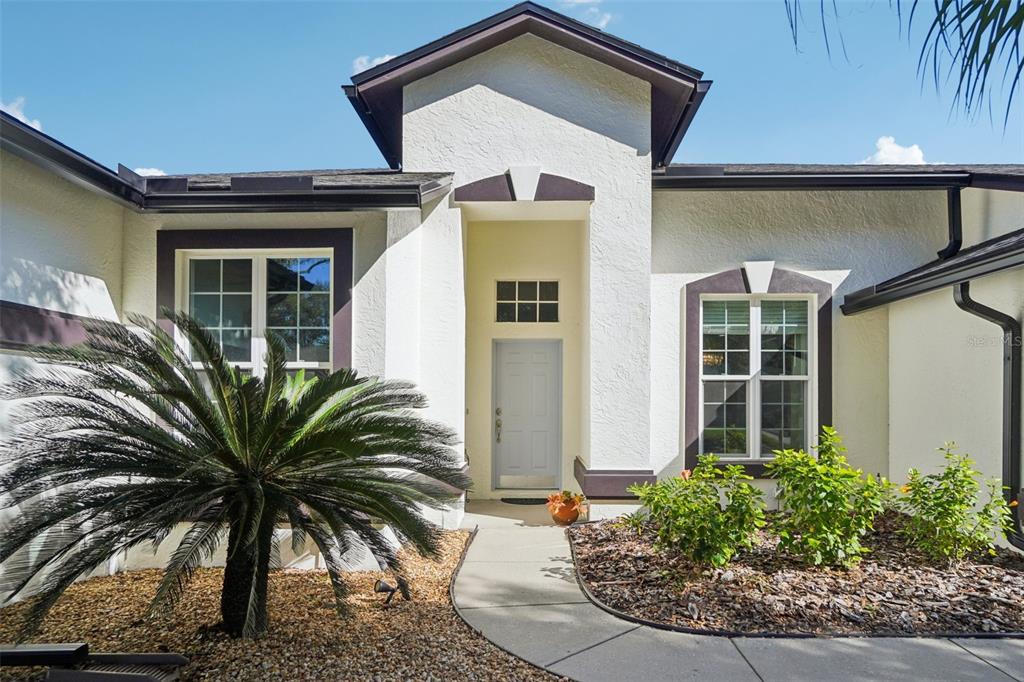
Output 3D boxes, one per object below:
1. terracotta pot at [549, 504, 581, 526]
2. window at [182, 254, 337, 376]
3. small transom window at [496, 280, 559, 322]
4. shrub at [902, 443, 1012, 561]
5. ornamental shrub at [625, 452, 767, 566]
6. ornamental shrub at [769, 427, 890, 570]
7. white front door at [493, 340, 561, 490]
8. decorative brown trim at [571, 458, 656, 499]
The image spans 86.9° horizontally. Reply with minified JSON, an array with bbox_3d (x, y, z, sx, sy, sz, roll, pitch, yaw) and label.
[{"bbox_3d":[0.600,1.955,6.050,0.330,0.260,0.330,0,-2,0],"label":"terracotta pot"},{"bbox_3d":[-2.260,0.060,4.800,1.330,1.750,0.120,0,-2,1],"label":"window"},{"bbox_3d":[0.222,-0.546,7.500,0.870,0.585,0.090,0,-2,1],"label":"small transom window"},{"bbox_3d":[3.880,1.420,4.700,0.880,1.060,0.880,0,-2,1],"label":"shrub"},{"bbox_3d":[1.620,1.490,4.750,1.150,0.980,1.000,0,-2,1],"label":"ornamental shrub"},{"bbox_3d":[2.770,1.370,4.750,0.950,1.220,0.950,0,-2,1],"label":"ornamental shrub"},{"bbox_3d":[0.200,1.030,7.500,0.930,2.060,0.100,0,-2,1],"label":"white front door"},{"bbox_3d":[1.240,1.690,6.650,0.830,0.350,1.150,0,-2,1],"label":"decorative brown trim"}]

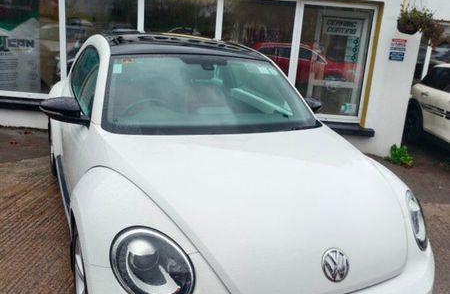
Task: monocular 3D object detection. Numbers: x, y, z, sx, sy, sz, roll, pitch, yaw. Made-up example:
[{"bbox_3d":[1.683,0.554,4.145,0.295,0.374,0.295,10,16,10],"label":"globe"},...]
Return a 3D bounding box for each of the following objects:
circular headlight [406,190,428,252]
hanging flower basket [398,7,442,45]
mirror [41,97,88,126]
[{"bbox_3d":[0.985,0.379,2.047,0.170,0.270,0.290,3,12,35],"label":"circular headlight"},{"bbox_3d":[2.568,-1.601,5.294,0.540,0.450,0.440,4,14,-2],"label":"hanging flower basket"},{"bbox_3d":[-0.948,-0.210,2.359,0.260,0.160,0.140,-3,17,-25],"label":"mirror"}]

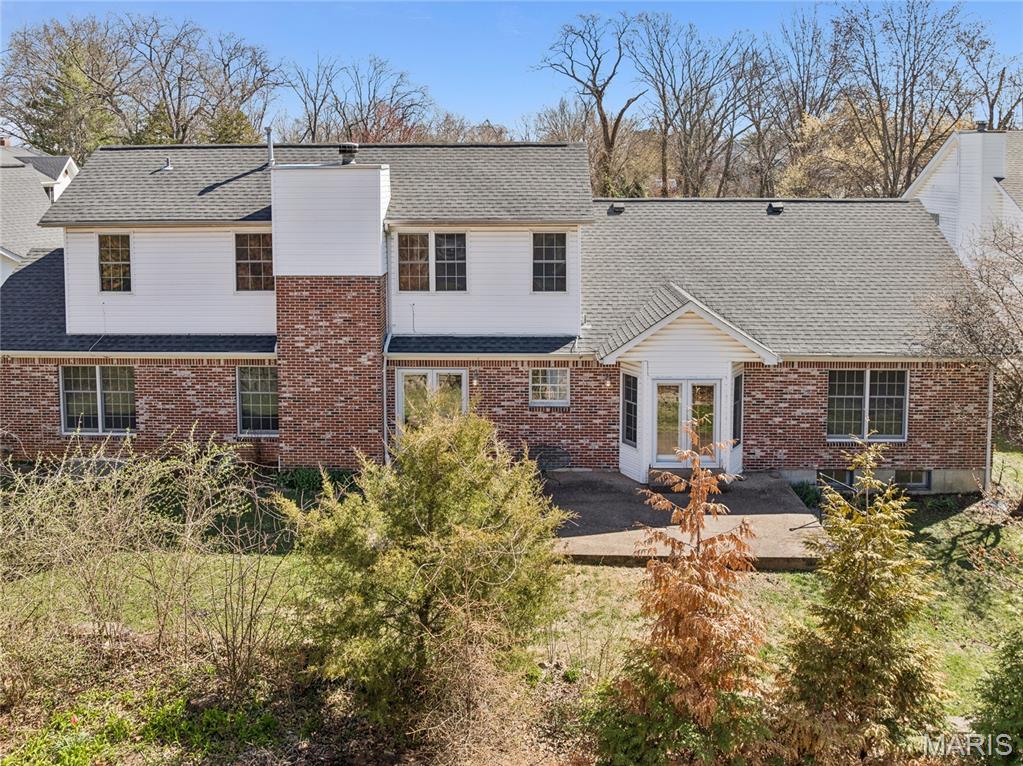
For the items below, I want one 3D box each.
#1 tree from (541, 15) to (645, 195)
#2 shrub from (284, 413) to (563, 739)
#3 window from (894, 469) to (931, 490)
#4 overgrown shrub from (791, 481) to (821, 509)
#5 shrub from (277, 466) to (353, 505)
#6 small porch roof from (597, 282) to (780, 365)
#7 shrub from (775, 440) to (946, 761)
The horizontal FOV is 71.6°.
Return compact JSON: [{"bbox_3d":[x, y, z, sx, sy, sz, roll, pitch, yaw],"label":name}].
[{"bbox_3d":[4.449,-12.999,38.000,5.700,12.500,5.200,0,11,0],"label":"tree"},{"bbox_3d":[-1.179,2.405,9.500,3.600,4.050,3.200,0,11,0],"label":"shrub"},{"bbox_3d":[9.362,2.265,16.550,0.850,0.500,0.120,0,11,0],"label":"window"},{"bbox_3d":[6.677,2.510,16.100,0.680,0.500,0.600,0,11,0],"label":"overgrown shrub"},{"bbox_3d":[-4.341,2.270,15.700,1.750,0.600,0.850,0,11,0],"label":"shrub"},{"bbox_3d":[4.000,-1.330,16.750,4.100,1.450,1.950,0,11,0],"label":"small porch roof"},{"bbox_3d":[4.529,2.693,9.200,2.100,3.950,2.000,0,11,0],"label":"shrub"}]

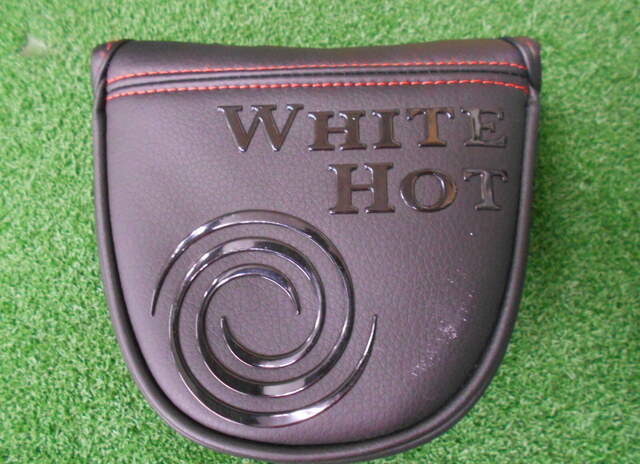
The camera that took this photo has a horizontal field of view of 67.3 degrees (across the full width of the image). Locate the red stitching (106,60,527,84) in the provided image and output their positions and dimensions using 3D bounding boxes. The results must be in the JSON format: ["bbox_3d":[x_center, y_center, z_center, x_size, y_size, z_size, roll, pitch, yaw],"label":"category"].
[{"bbox_3d":[-0.001,-0.049,0.145,0.130,0.011,0.006,-1,81,0],"label":"red stitching"}]

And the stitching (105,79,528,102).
[{"bbox_3d":[-0.001,-0.044,0.143,0.129,0.011,0.006,-1,81,0],"label":"stitching"}]

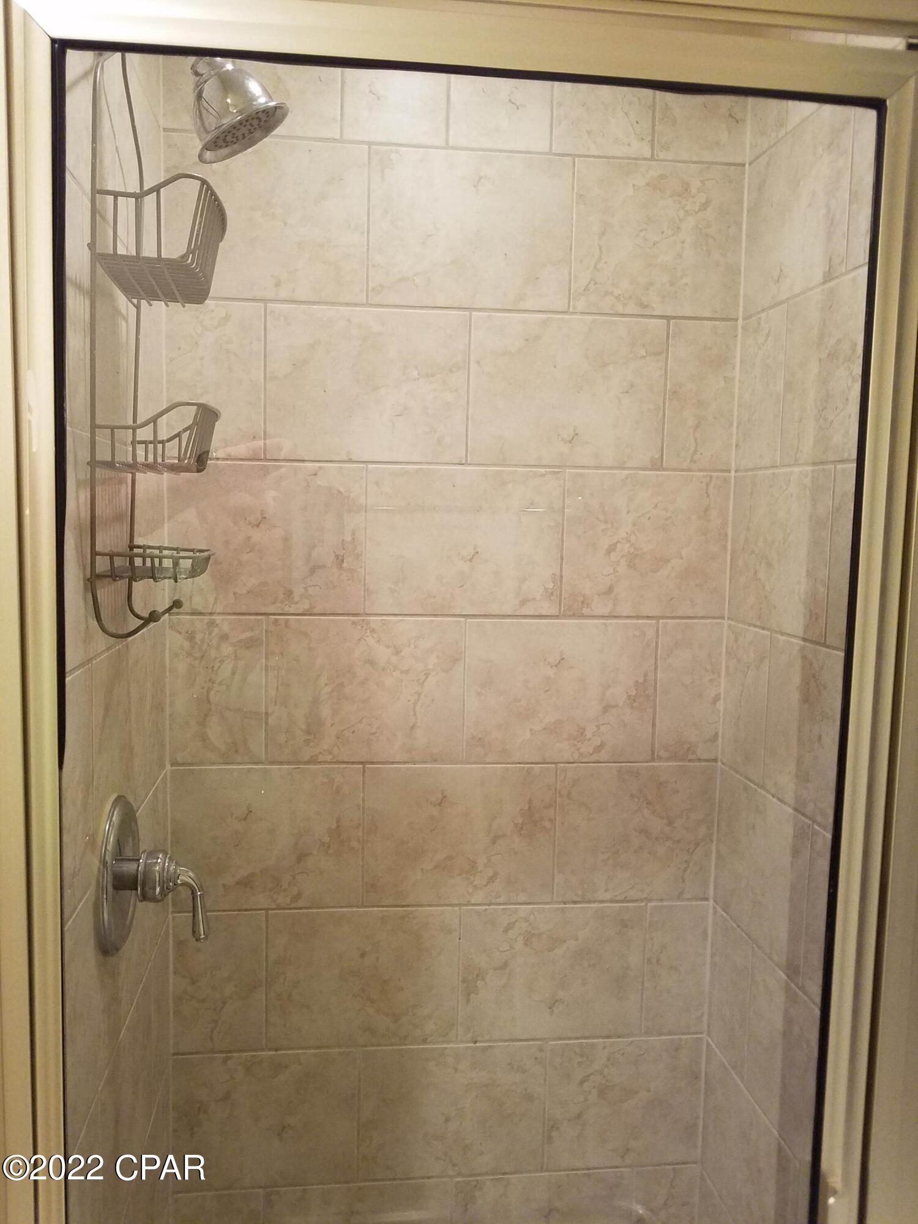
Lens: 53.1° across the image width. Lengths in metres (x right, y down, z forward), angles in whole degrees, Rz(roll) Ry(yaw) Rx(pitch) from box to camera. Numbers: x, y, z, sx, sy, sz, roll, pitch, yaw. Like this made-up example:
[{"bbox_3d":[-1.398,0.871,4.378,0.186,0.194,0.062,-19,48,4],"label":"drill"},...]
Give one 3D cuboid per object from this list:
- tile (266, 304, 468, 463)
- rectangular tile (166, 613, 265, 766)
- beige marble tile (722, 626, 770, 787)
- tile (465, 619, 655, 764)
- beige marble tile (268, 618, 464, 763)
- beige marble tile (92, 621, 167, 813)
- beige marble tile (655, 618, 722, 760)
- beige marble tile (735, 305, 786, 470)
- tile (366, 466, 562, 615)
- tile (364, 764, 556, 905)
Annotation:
[{"bbox_3d":[-0.137,-0.343,1.400,0.305,0.230,0.010,1,6,-6],"label":"tile"},{"bbox_3d":[-0.390,0.127,1.483,0.147,0.240,0.010,1,5,-6],"label":"rectangular tile"},{"bbox_3d":[0.445,0.138,1.424,0.010,0.230,0.142,0,6,-9],"label":"beige marble tile"},{"bbox_3d":[0.163,0.127,1.475,0.305,0.230,0.010,1,6,-6],"label":"tile"},{"bbox_3d":[-0.146,0.124,1.445,0.305,0.230,0.010,1,6,-6],"label":"beige marble tile"},{"bbox_3d":[-0.432,0.151,1.217,0.010,0.240,0.455,0,5,-8],"label":"beige marble tile"},{"bbox_3d":[0.372,0.130,1.495,0.107,0.230,0.010,1,6,-6],"label":"beige marble tile"},{"bbox_3d":[0.468,-0.339,1.419,0.010,0.238,0.154,0,6,-8],"label":"beige marble tile"},{"bbox_3d":[0.010,-0.112,1.479,0.315,0.237,0.010,1,6,-6],"label":"tile"},{"bbox_3d":[0.002,0.375,1.547,0.318,0.240,0.010,1,5,-6],"label":"tile"}]

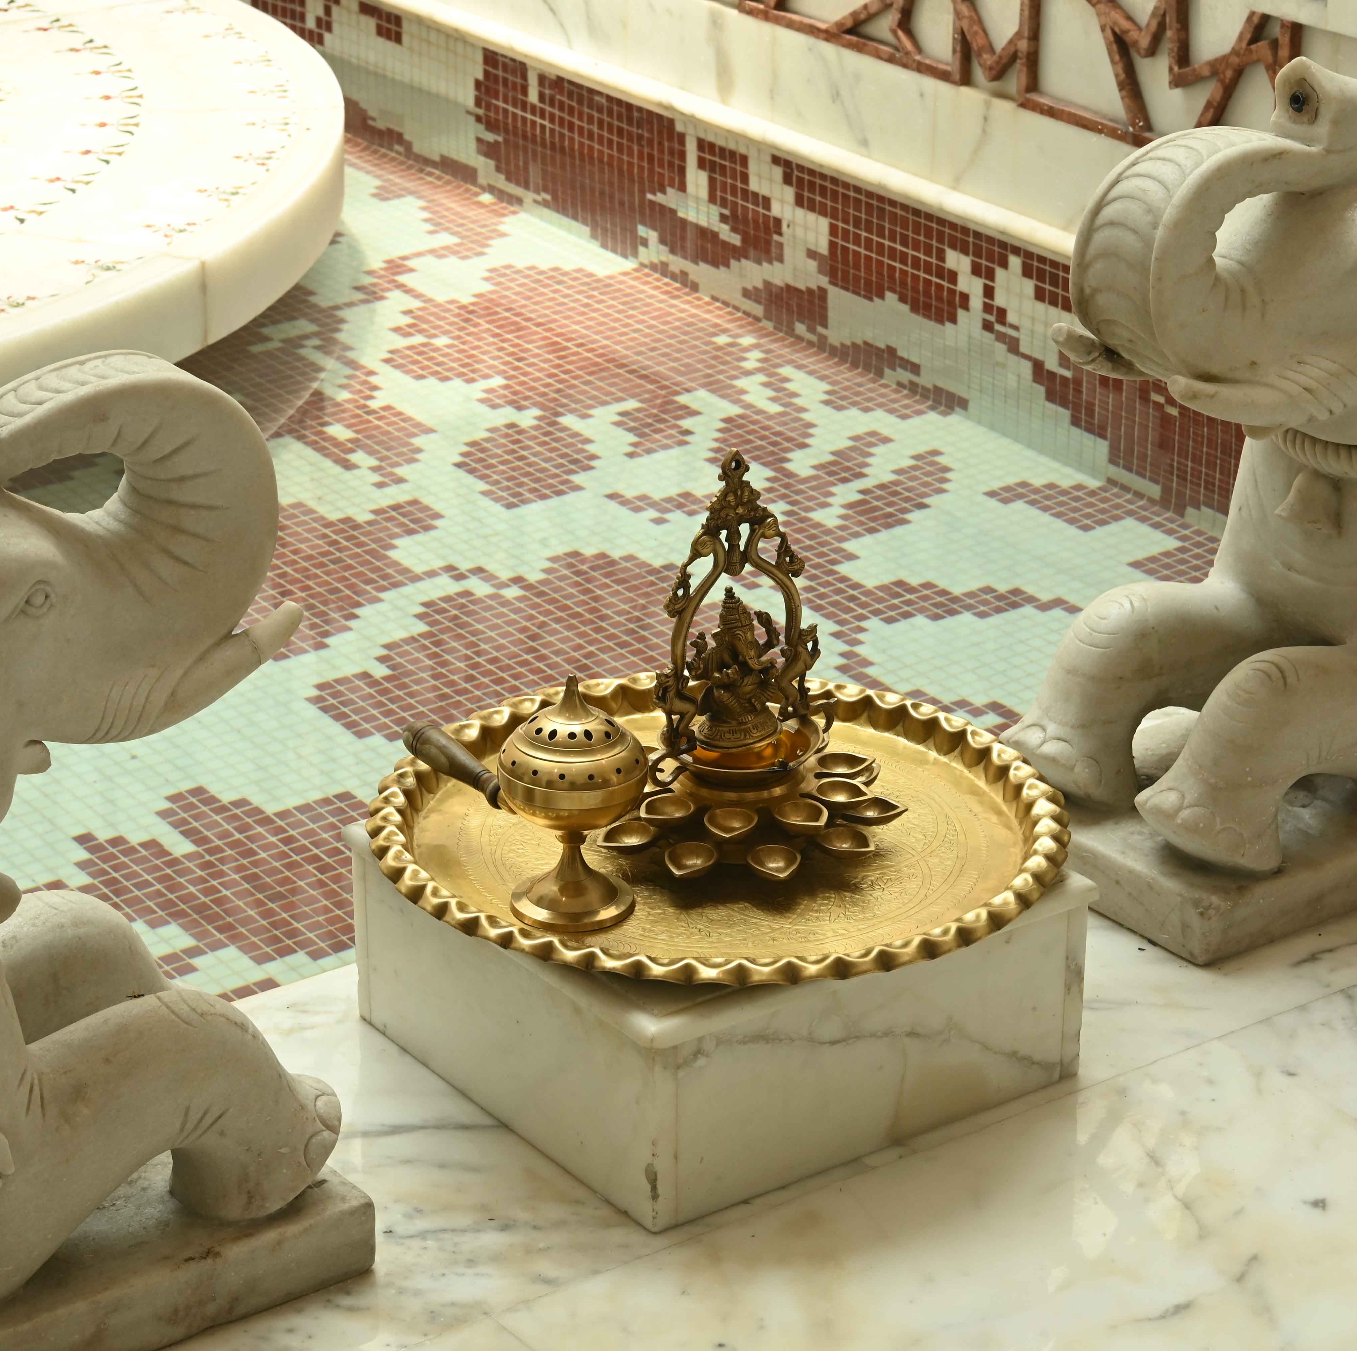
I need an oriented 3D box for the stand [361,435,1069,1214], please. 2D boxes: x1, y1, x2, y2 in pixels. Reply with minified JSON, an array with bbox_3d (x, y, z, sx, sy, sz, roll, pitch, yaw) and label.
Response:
[{"bbox_3d":[0.025,0.054,2.575,0.445,0.425,0.445,-16,29,-32],"label":"stand"}]

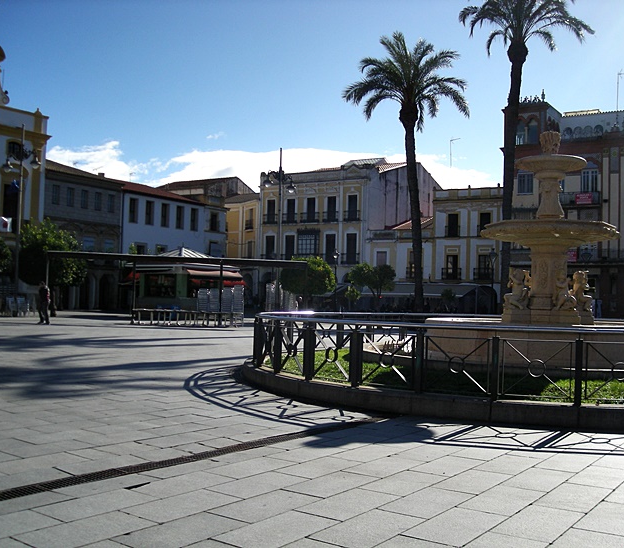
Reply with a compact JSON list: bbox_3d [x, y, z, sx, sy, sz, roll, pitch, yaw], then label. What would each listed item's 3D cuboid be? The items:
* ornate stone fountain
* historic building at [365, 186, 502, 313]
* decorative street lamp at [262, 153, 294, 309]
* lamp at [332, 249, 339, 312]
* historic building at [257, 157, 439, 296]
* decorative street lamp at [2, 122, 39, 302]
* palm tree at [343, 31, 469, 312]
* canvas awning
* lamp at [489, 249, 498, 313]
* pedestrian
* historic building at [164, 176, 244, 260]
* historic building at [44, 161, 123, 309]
[{"bbox_3d":[4.767,-0.932,14.800,2.660,3.950,2.660,1,-2,18],"label":"ornate stone fountain"},{"bbox_3d":[13.243,-1.600,70.923,12.800,11.400,11.500,0,-3,30],"label":"historic building"},{"bbox_3d":[-1.833,-2.138,41.000,0.550,9.700,2.200,0,-3,30],"label":"decorative street lamp"},{"bbox_3d":[1.231,0.642,39.500,0.470,4.100,0.470,1,-2,0],"label":"lamp"},{"bbox_3d":[4.593,-3.761,80.204,12.400,15.900,19.000,0,-3,30],"label":"historic building"},{"bbox_3d":[-14.629,-2.882,37.000,2.200,9.700,0.550,0,-3,33],"label":"decorative street lamp"},{"bbox_3d":[4.407,-4.431,34.800,5.900,14.000,5.900,1,-2,0],"label":"palm tree"},{"bbox_3d":[-5.084,0.016,38.500,0.700,0.500,4.100,0,-3,33],"label":"canvas awning"},{"bbox_3d":[9.096,0.777,37.000,0.470,4.100,0.470,1,-2,0],"label":"lamp"},{"bbox_3d":[-10.942,1.182,30.200,0.500,1.740,0.550,2,-2,-18],"label":"pedestrian"},{"bbox_3d":[-11.827,-3.142,80.665,11.000,13.800,7.000,0,-3,33],"label":"historic building"},{"bbox_3d":[-23.528,-3.258,63.947,11.000,12.400,8.600,0,-3,33],"label":"historic building"}]

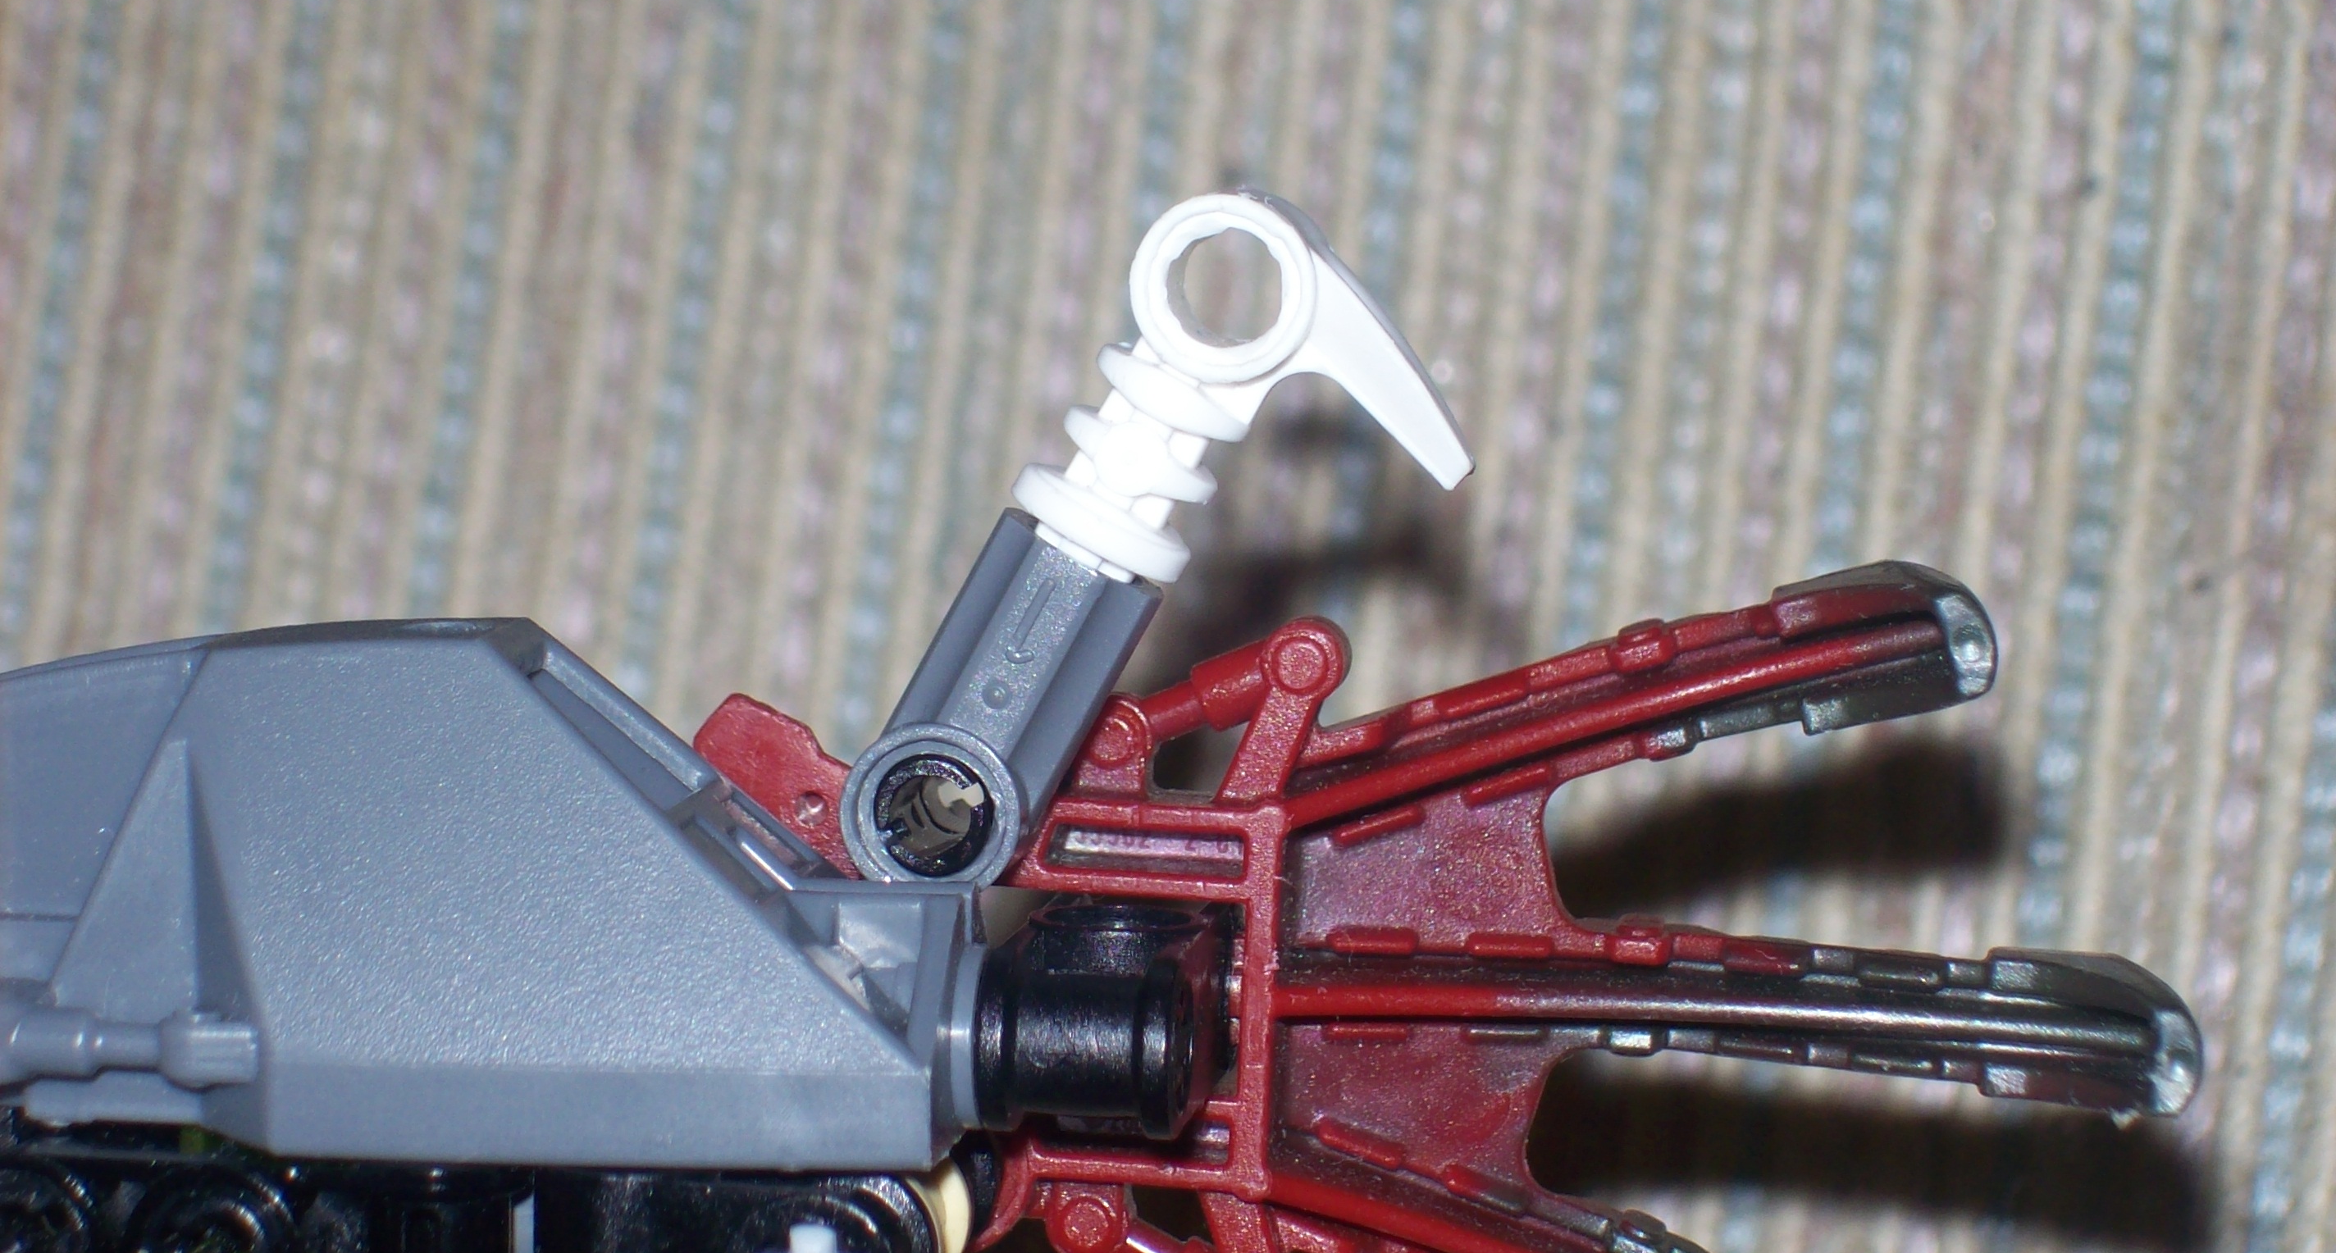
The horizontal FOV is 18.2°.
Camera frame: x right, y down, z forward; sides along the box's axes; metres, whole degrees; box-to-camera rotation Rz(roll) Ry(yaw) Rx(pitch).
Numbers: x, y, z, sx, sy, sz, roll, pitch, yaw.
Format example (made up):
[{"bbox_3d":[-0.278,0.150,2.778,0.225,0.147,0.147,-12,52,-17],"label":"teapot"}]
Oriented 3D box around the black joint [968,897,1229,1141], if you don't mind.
[{"bbox_3d":[-0.002,0.016,0.300,0.008,0.008,0.024,2,5,8],"label":"black joint"}]

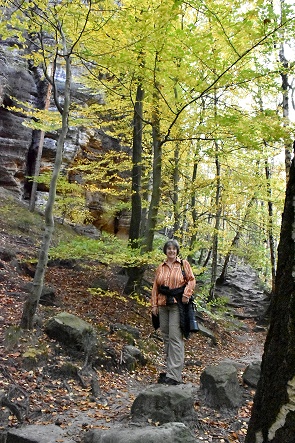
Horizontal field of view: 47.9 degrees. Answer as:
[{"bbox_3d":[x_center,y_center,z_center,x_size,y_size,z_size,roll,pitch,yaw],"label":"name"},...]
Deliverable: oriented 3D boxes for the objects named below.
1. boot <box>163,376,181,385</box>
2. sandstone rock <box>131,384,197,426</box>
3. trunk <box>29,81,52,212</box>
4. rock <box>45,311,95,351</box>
[{"bbox_3d":[0.275,1.785,3.790,0.270,0.120,0.105,11,-14,-44],"label":"boot"},{"bbox_3d":[0.165,1.965,3.580,0.660,0.320,0.480,2,-10,-3],"label":"sandstone rock"},{"bbox_3d":[-3.950,-2.900,12.440,0.240,5.150,0.240,4,-10,0],"label":"trunk"},{"bbox_3d":[-1.250,1.790,5.400,0.680,0.470,0.520,-1,-10,11],"label":"rock"}]

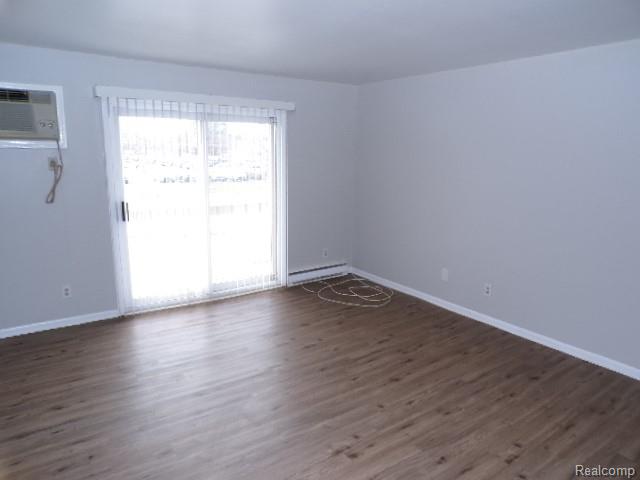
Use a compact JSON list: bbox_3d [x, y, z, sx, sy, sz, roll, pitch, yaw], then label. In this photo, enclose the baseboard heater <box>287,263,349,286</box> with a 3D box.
[{"bbox_3d":[-0.001,0.439,5.678,0.915,0.170,0.070,-7,14,-34],"label":"baseboard heater"}]

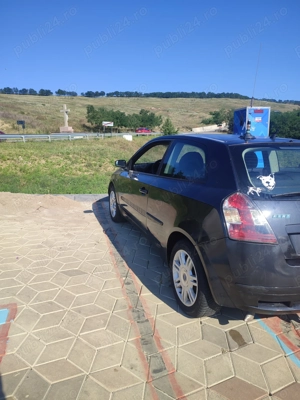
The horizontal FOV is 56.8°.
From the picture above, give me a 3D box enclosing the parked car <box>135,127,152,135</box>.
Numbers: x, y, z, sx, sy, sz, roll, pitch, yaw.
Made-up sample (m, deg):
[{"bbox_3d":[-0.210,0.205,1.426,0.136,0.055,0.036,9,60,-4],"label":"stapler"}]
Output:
[{"bbox_3d":[-1.420,-15.709,63.500,1.750,1.500,4.200,7,14,26],"label":"parked car"}]

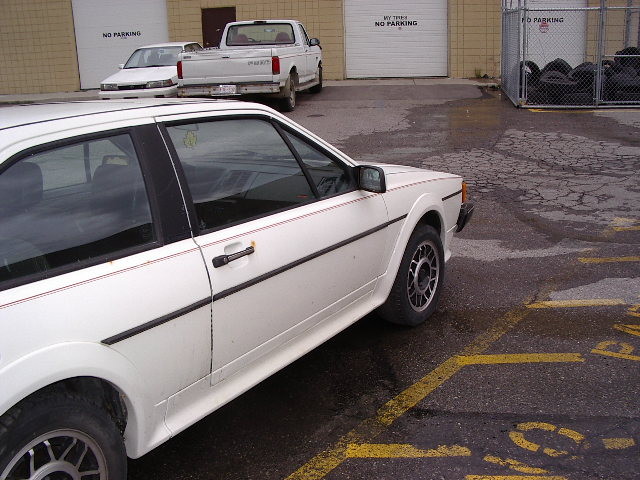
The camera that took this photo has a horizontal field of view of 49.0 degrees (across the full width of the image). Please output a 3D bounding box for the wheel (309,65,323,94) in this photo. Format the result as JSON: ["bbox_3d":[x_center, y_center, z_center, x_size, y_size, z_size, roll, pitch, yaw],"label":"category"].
[{"bbox_3d":[-0.118,-3.797,16.819,0.250,0.740,0.740,1,17,9],"label":"wheel"}]

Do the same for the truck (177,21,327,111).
[{"bbox_3d":[-1.275,-3.800,15.050,2.050,1.800,5.220,0,17,10],"label":"truck"}]

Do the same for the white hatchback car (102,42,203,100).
[{"bbox_3d":[-3.570,-3.930,16.650,1.700,1.360,4.250,0,17,10],"label":"white hatchback car"}]

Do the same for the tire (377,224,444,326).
[{"bbox_3d":[0.494,0.187,3.814,0.190,0.560,0.560,7,15,33],"label":"tire"}]

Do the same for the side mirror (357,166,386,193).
[{"bbox_3d":[0.233,-0.271,3.170,0.150,0.115,0.085,6,15,30],"label":"side mirror"}]

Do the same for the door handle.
[{"bbox_3d":[-0.281,0.052,2.312,0.040,0.040,0.200,6,15,30],"label":"door handle"}]

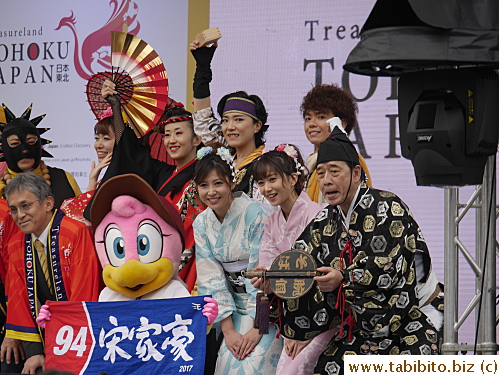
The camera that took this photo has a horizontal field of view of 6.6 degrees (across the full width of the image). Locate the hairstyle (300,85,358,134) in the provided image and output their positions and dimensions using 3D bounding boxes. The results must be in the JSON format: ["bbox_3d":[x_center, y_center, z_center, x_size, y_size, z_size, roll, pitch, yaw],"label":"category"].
[{"bbox_3d":[0.338,-0.326,18.300,0.220,0.220,0.230,-6,-3,33],"label":"hairstyle"}]

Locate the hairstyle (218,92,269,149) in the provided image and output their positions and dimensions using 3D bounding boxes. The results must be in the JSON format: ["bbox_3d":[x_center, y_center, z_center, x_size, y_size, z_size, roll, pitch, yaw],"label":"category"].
[{"bbox_3d":[-0.029,-0.284,18.100,0.185,0.235,0.210,-2,-3,30],"label":"hairstyle"}]

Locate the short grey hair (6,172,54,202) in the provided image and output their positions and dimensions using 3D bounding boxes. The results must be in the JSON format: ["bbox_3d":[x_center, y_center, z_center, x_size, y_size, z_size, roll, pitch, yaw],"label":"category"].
[{"bbox_3d":[-0.880,0.004,17.400,0.175,0.140,0.200,-20,-5,39],"label":"short grey hair"}]

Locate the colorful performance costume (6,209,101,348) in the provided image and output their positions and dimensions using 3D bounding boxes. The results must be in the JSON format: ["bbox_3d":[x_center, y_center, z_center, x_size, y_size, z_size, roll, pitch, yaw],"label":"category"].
[{"bbox_3d":[-0.784,0.390,17.400,0.460,0.620,0.400,-1,-3,25],"label":"colorful performance costume"}]

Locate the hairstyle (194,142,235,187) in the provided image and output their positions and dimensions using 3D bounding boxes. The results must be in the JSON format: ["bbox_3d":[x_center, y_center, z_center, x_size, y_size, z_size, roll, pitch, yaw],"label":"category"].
[{"bbox_3d":[-0.141,-0.093,17.500,0.165,0.190,0.190,-4,3,20],"label":"hairstyle"}]

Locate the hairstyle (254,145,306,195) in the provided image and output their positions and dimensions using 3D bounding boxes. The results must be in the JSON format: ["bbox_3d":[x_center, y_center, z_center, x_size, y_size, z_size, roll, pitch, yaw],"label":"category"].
[{"bbox_3d":[0.125,-0.073,17.500,0.180,0.210,0.220,-11,9,39],"label":"hairstyle"}]

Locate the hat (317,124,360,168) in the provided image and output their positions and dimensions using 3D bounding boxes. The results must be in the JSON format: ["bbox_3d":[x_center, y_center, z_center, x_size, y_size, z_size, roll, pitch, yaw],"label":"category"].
[{"bbox_3d":[0.353,-0.163,17.150,0.170,0.180,0.200,-4,-3,38],"label":"hat"}]

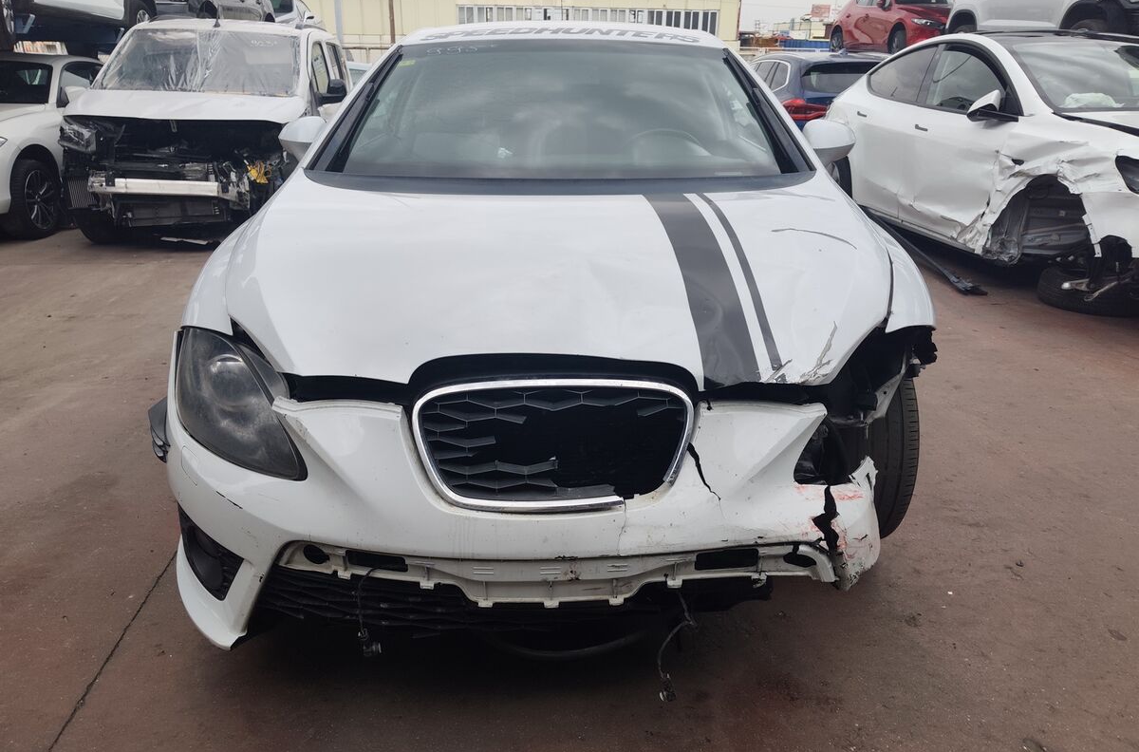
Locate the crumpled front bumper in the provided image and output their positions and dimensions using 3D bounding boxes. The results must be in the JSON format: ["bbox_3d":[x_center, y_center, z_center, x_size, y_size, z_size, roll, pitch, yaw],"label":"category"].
[{"bbox_3d":[-0.084,0.261,1.510,1.640,0.590,0.520,0,21,0],"label":"crumpled front bumper"}]

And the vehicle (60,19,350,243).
[{"bbox_3d":[-3.101,-2.471,7.326,1.900,1.840,4.300,-3,21,-8],"label":"vehicle"}]

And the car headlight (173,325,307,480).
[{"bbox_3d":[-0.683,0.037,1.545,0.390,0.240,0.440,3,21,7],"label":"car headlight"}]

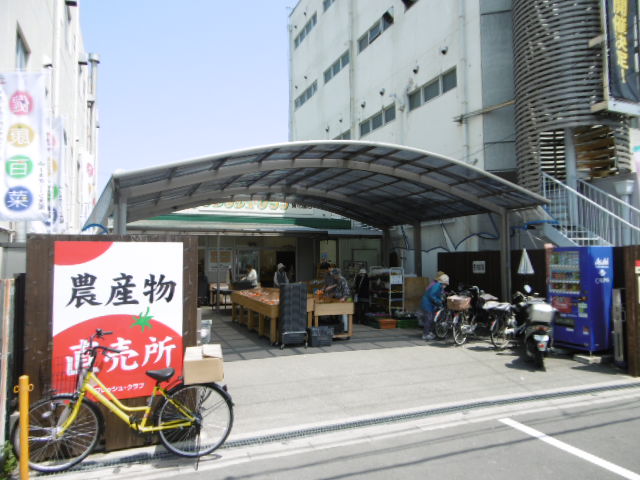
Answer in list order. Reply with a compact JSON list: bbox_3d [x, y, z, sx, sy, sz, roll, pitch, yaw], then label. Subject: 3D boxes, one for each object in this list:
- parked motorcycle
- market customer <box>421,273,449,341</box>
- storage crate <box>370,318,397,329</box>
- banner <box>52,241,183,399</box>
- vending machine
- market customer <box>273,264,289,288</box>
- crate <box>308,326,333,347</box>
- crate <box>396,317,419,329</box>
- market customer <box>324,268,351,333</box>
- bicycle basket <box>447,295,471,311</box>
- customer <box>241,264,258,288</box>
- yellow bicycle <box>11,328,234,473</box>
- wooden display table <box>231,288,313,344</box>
[{"bbox_3d":[3.663,1.496,7.735,0.700,1.160,1.850,-1,-3,12],"label":"parked motorcycle"},{"bbox_3d":[2.519,1.447,9.810,0.600,1.460,0.500,0,-3,-3],"label":"market customer"},{"bbox_3d":[1.641,2.153,11.476,0.406,0.220,0.520,1,-3,-22],"label":"storage crate"},{"bbox_3d":[-1.784,0.718,3.969,1.068,1.403,0.040,1,-3,-20],"label":"banner"},{"bbox_3d":[4.788,1.069,8.163,0.670,1.830,0.880,1,-3,-22],"label":"vending machine"},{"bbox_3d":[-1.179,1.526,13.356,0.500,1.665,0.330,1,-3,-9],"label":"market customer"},{"bbox_3d":[-0.041,1.988,9.164,0.369,0.300,0.480,1,-3,-22],"label":"crate"},{"bbox_3d":[2.189,2.155,11.501,0.544,0.220,0.420,1,-3,-22],"label":"crate"},{"bbox_3d":[0.426,1.459,10.613,0.550,1.550,0.540,1,-3,-30],"label":"market customer"},{"bbox_3d":[2.819,1.282,9.024,0.360,0.260,0.360,-3,-4,40],"label":"bicycle basket"},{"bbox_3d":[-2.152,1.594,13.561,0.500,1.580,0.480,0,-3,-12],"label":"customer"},{"bbox_3d":[-1.657,1.396,3.828,1.800,1.060,0.570,1,-3,-16],"label":"yellow bicycle"},{"bbox_3d":[-1.253,1.840,11.200,1.129,0.809,3.929,1,-3,-22],"label":"wooden display table"}]

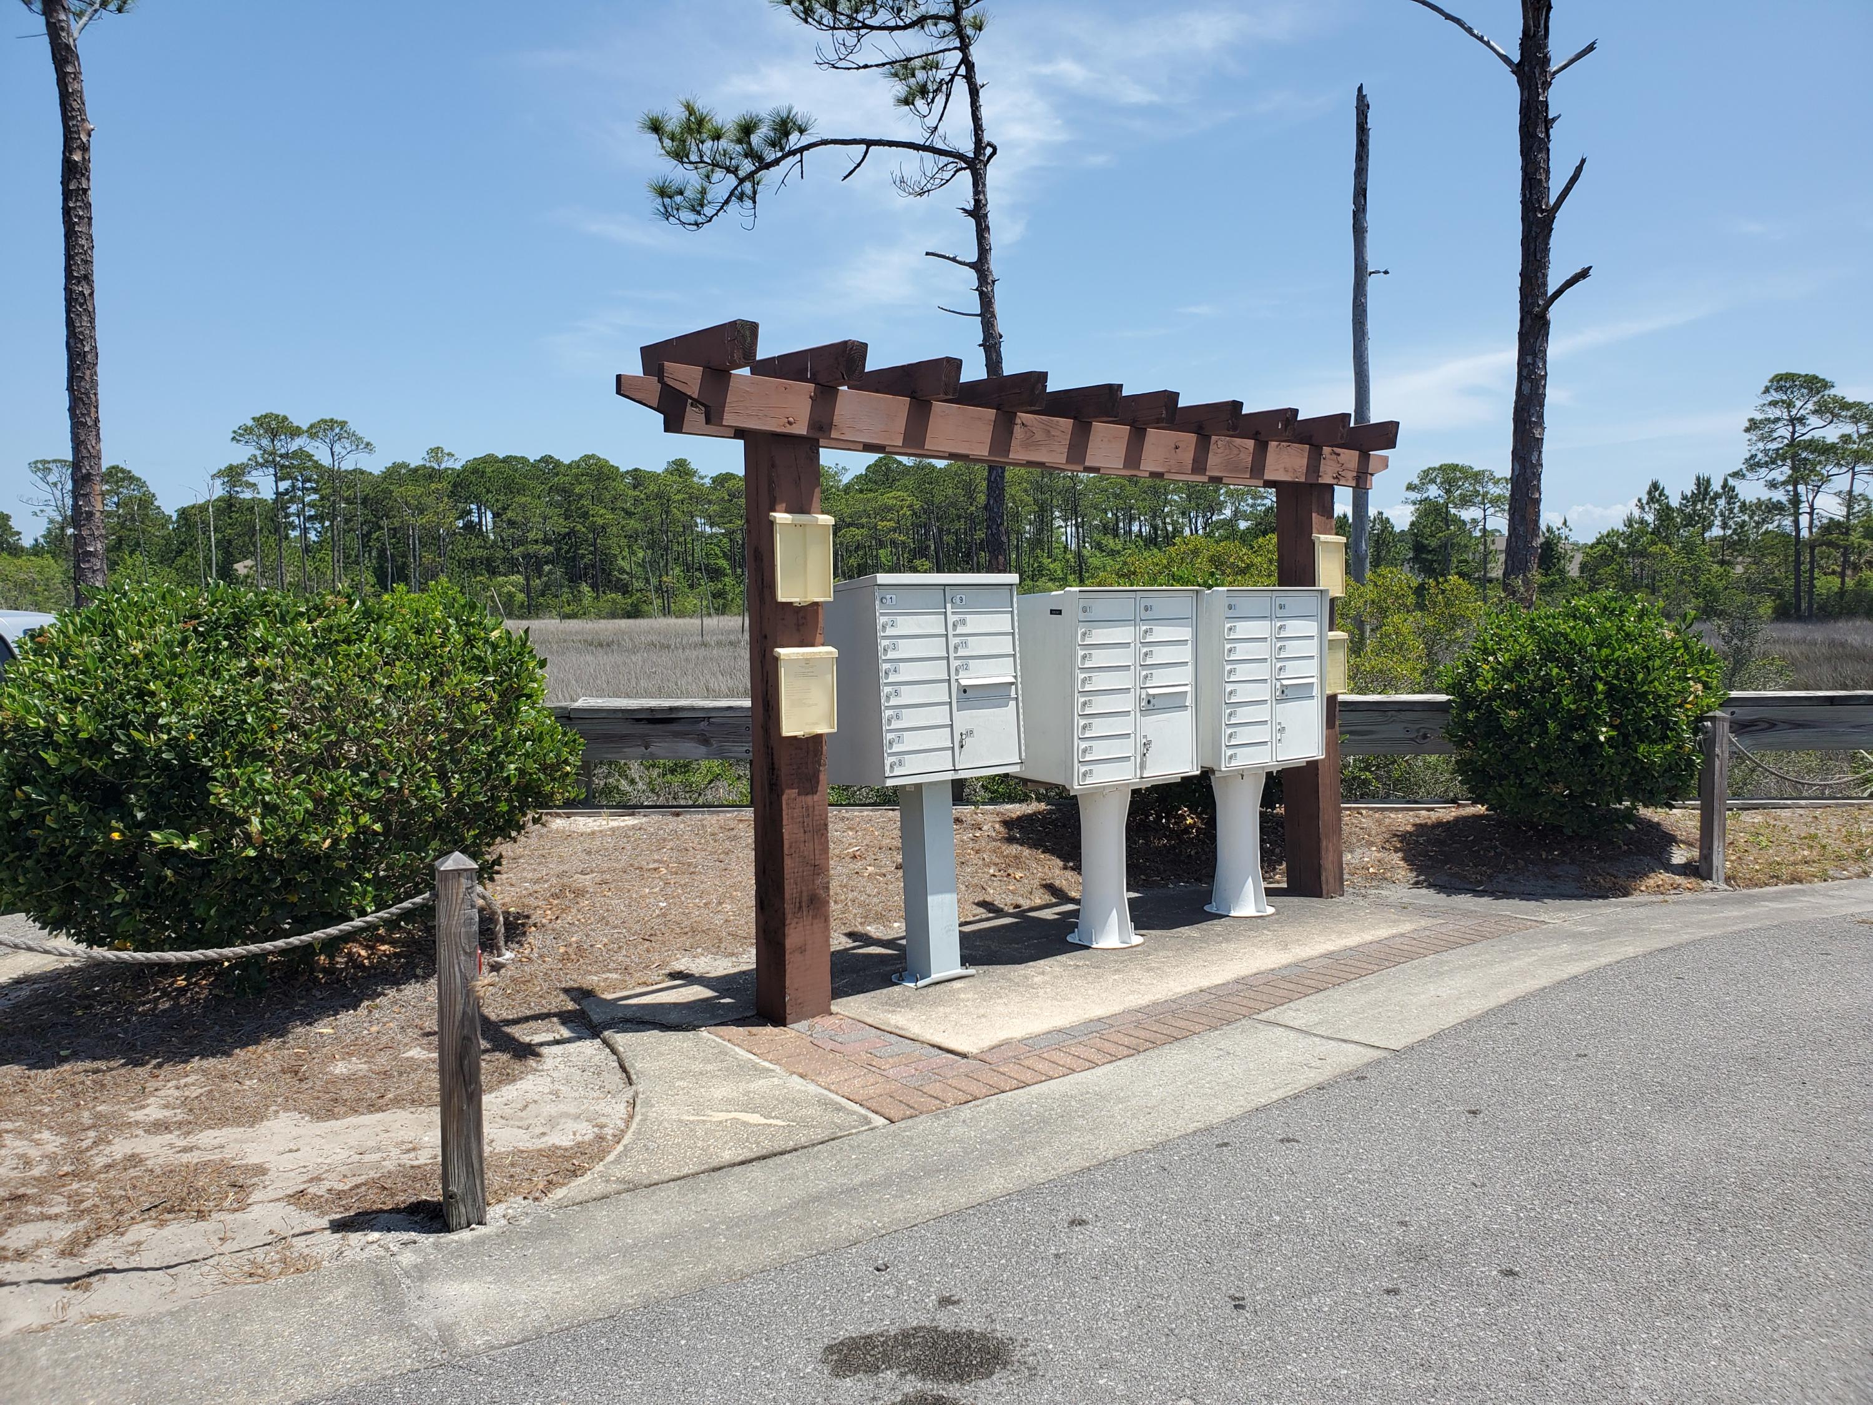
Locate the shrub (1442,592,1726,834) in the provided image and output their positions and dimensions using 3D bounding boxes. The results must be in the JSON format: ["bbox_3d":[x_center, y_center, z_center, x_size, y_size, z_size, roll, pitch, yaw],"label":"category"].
[{"bbox_3d":[3.787,0.112,8.203,1.660,1.470,1.700,1,4,25],"label":"shrub"}]

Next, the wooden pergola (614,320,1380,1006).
[{"bbox_3d":[0.705,-0.142,6.223,4.482,2.424,0.615,-4,5,-42],"label":"wooden pergola"}]

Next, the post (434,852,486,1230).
[{"bbox_3d":[-1.142,0.810,3.385,0.093,0.900,0.093,-3,4,-30],"label":"post"}]

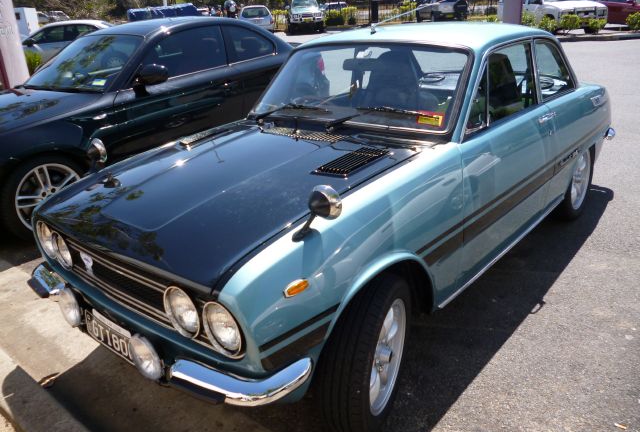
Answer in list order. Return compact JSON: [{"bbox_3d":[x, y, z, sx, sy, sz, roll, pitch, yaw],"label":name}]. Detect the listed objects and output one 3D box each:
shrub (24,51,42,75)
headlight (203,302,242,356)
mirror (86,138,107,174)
[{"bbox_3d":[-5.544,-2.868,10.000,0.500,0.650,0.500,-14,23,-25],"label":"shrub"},{"bbox_3d":[-0.249,0.303,1.407,0.165,0.165,0.080,14,27,39],"label":"headlight"},{"bbox_3d":[-1.019,-0.251,2.302,0.115,0.150,0.130,14,27,39],"label":"mirror"}]

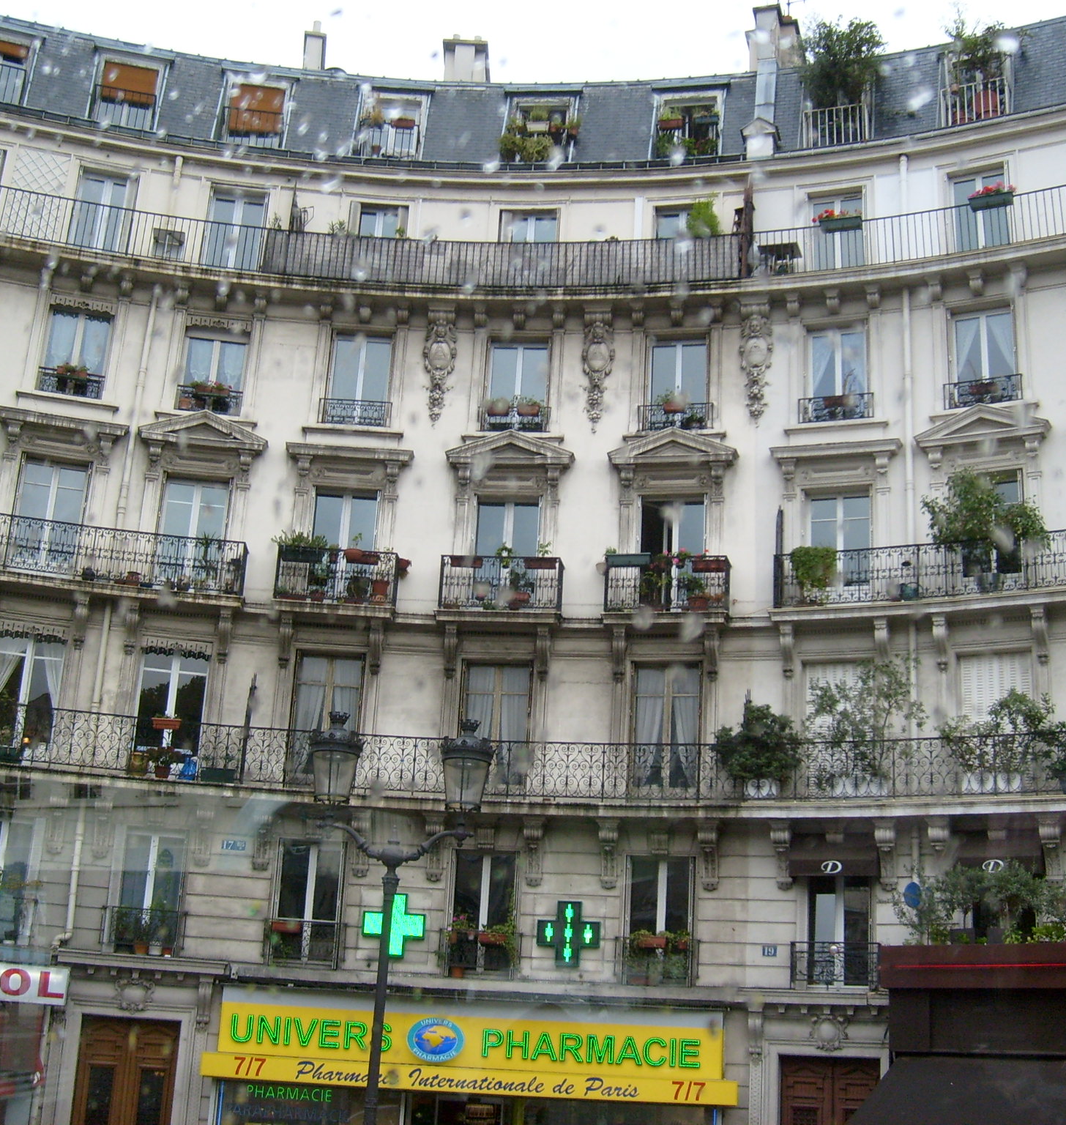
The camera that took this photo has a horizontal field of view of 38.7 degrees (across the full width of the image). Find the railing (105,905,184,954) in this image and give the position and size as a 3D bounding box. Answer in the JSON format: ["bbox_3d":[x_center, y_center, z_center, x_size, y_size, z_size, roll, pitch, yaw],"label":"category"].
[{"bbox_3d":[-6.510,6.149,25.405,1.310,0.780,0.250,6,-19,-8],"label":"railing"}]

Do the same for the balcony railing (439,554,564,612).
[{"bbox_3d":[-0.571,0.474,28.453,2.240,1.042,0.630,1,-17,6],"label":"balcony railing"}]

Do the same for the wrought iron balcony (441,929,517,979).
[{"bbox_3d":[-0.892,6.593,25.507,1.300,0.820,0.250,1,-19,5],"label":"wrought iron balcony"}]

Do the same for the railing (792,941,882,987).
[{"bbox_3d":[4.836,6.454,24.282,1.440,0.730,0.280,-3,-20,19],"label":"railing"}]

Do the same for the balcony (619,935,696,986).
[{"bbox_3d":[2.085,6.672,25.413,1.270,0.780,0.300,-1,-19,12],"label":"balcony"}]

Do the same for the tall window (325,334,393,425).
[{"bbox_3d":[-3.330,-3.480,29.148,1.180,1.990,0.200,4,-19,-2],"label":"tall window"}]

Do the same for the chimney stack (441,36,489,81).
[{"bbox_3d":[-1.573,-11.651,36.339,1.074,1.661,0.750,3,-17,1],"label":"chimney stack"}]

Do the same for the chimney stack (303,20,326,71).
[{"bbox_3d":[-5.041,-11.768,34.891,0.483,1.659,0.900,5,-19,-6],"label":"chimney stack"}]

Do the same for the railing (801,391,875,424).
[{"bbox_3d":[5.480,-2.786,27.368,1.360,0.520,0.200,-4,-20,19],"label":"railing"}]

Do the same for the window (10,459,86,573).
[{"bbox_3d":[-8.874,-0.809,27.753,1.150,2.250,0.200,8,-19,-13],"label":"window"}]

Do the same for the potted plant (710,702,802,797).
[{"bbox_3d":[3.948,3.287,26.633,1.625,1.722,1.100,-2,-18,17],"label":"potted plant"}]

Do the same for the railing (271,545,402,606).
[{"bbox_3d":[-3.664,0.340,28.553,2.252,1.030,0.630,4,-17,-2],"label":"railing"}]

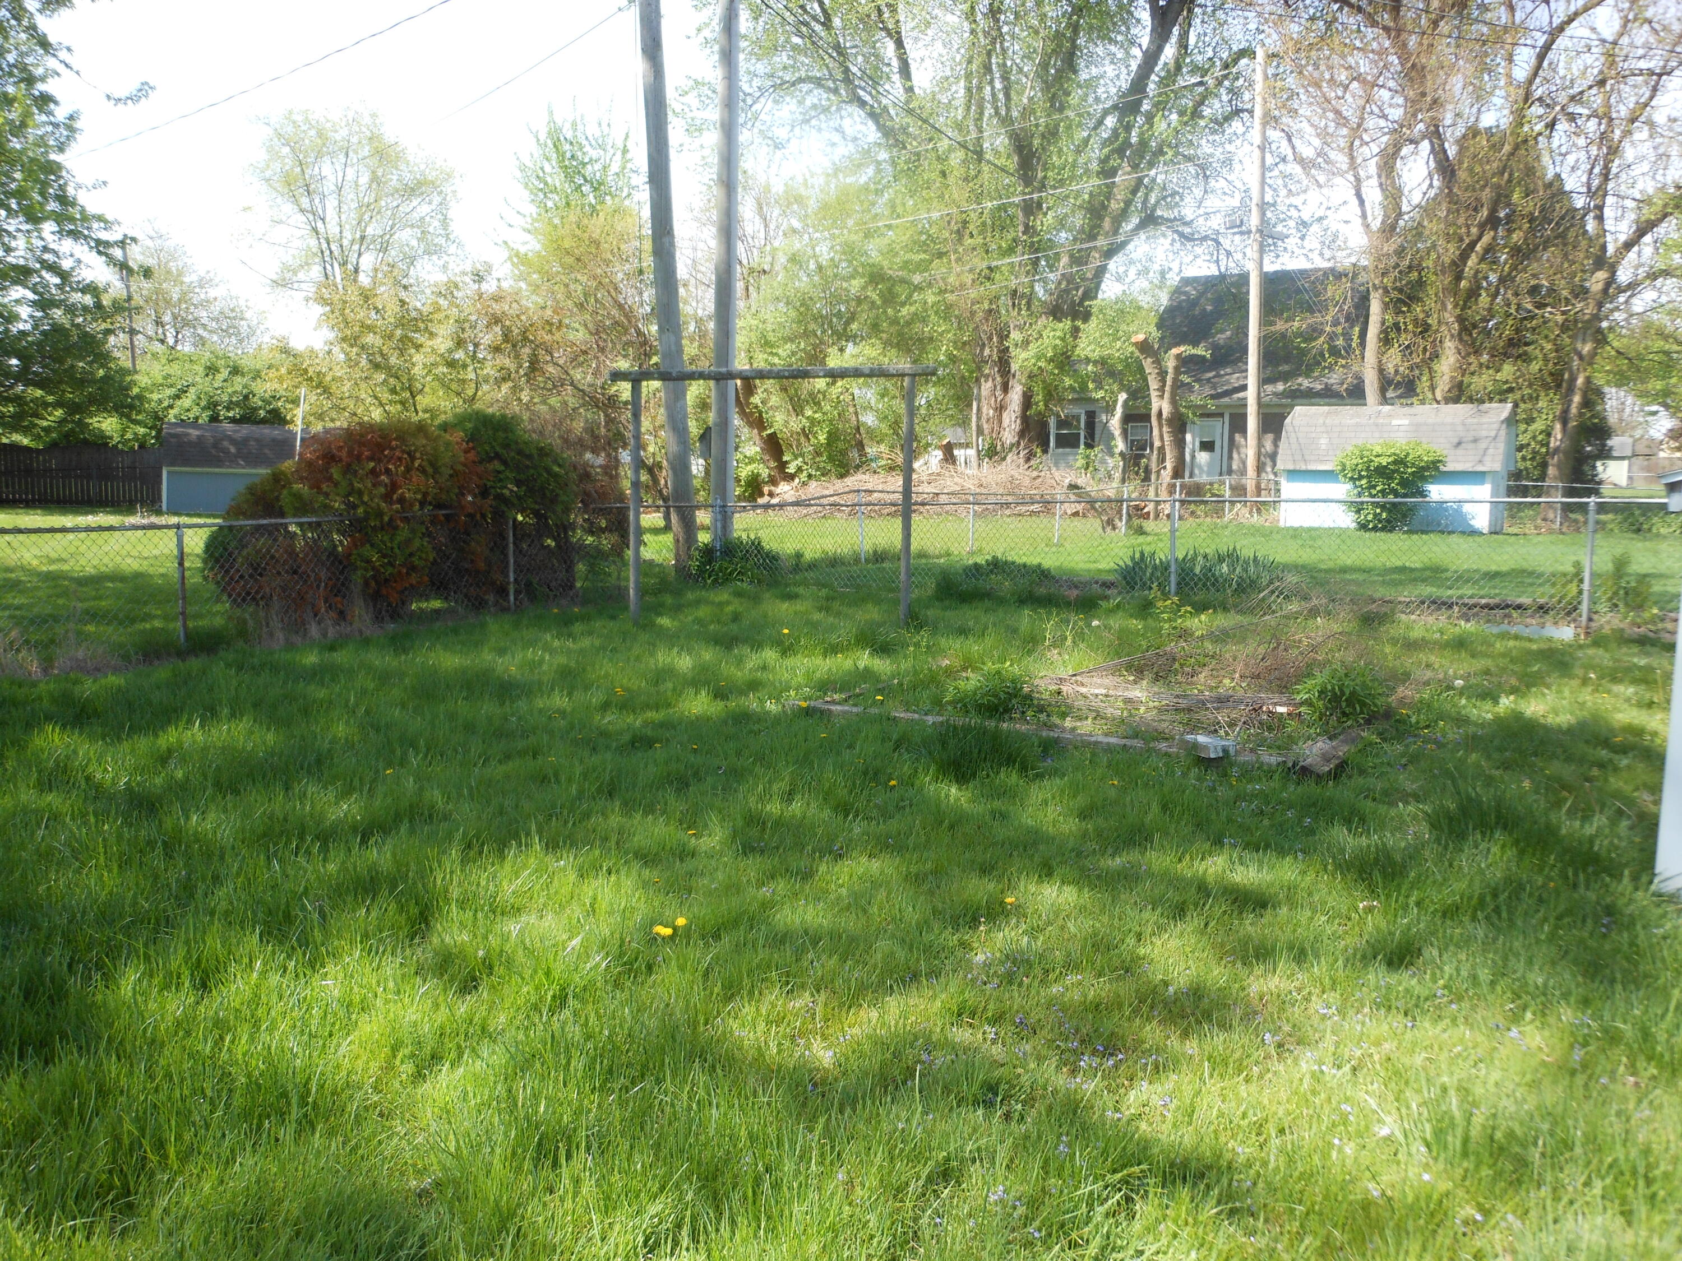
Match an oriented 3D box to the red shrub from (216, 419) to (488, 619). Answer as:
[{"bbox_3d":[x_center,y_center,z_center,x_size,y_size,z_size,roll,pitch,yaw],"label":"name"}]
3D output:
[{"bbox_3d":[-4.361,-0.996,12.121,2.350,1.760,2.000,-1,7,-20],"label":"red shrub"}]

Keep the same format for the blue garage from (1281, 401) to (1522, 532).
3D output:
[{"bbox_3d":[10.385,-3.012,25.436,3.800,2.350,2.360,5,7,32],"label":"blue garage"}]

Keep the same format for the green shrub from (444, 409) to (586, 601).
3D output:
[{"bbox_3d":[-3.353,-1.259,13.751,1.500,1.960,1.500,-1,6,-14],"label":"green shrub"}]

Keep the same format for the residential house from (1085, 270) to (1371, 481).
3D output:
[{"bbox_3d":[15.213,-8.168,44.606,10.600,7.600,10.500,5,7,32],"label":"residential house"}]

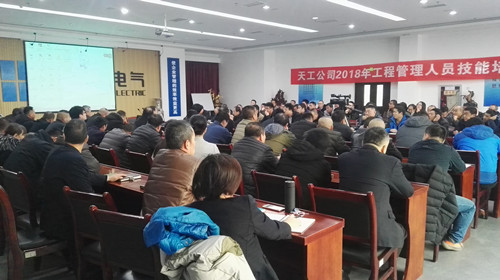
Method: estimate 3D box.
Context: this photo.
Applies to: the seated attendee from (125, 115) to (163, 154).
[{"bbox_3d":[-1.096,0.373,4.463,0.540,1.290,0.800,5,8,38],"label":"seated attendee"}]

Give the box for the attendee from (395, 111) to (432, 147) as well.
[{"bbox_3d":[2.235,0.285,5.008,0.560,1.300,0.760,5,8,42],"label":"attendee"}]

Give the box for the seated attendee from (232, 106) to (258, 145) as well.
[{"bbox_3d":[-0.005,0.247,5.201,0.560,1.380,0.780,5,8,38],"label":"seated attendee"}]

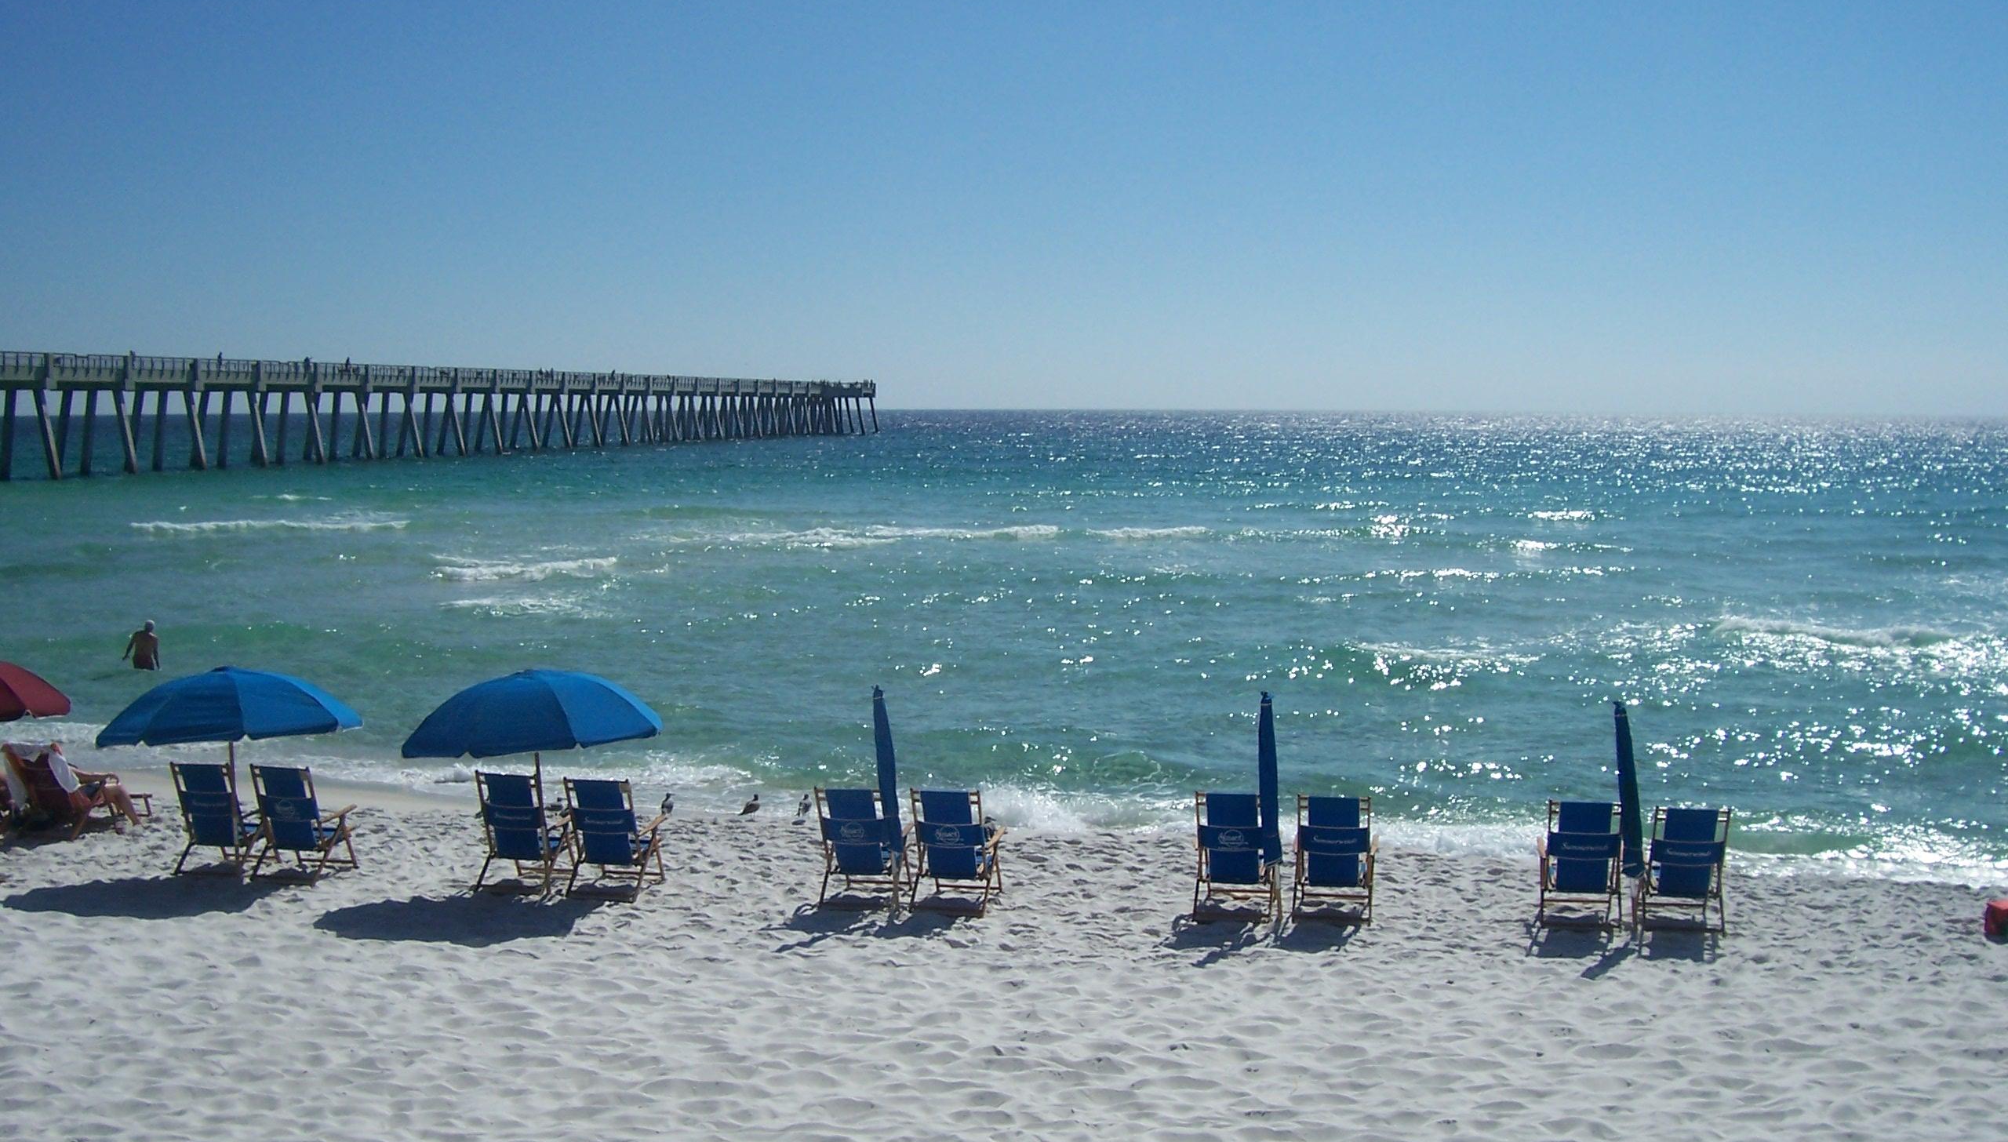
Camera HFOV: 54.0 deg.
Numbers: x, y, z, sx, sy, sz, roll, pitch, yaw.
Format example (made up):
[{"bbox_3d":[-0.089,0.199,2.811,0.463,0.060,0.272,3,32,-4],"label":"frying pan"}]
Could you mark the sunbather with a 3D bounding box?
[{"bbox_3d":[-8.805,2.027,18.731,0.620,0.880,1.120,1,5,17],"label":"sunbather"}]

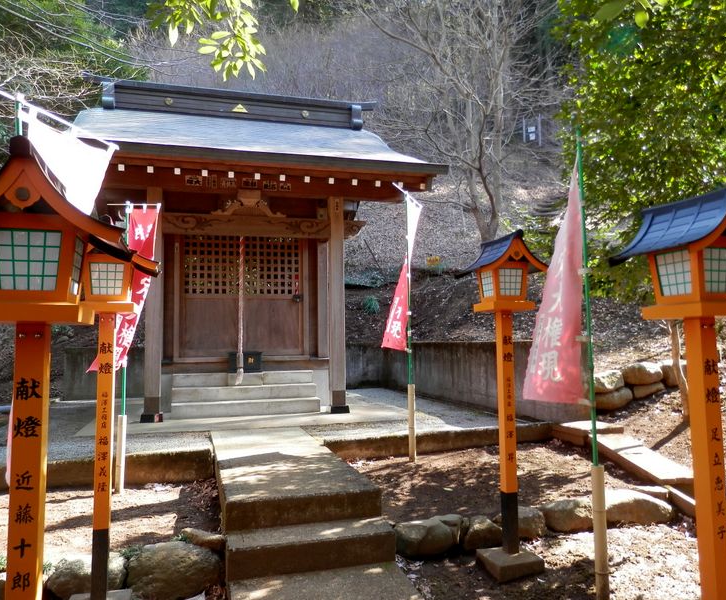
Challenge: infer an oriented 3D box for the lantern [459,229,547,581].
[{"bbox_3d":[0.981,0.642,3.916,0.580,2.180,0.530,0,-5,-16],"label":"lantern"}]

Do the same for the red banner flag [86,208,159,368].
[{"bbox_3d":[-2.151,-0.103,5.200,0.580,1.480,0.200,0,-5,-12],"label":"red banner flag"}]

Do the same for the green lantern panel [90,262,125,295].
[{"bbox_3d":[-1.411,-0.113,3.190,0.175,0.180,0.025,0,-5,-16],"label":"green lantern panel"}]

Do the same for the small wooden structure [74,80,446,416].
[{"bbox_3d":[-2.216,-1.185,10.634,5.750,6.200,5.800,0,-5,-16],"label":"small wooden structure"}]

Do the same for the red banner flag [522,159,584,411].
[{"bbox_3d":[1.094,-0.088,3.300,0.400,1.400,0.160,-4,-6,37],"label":"red banner flag"}]

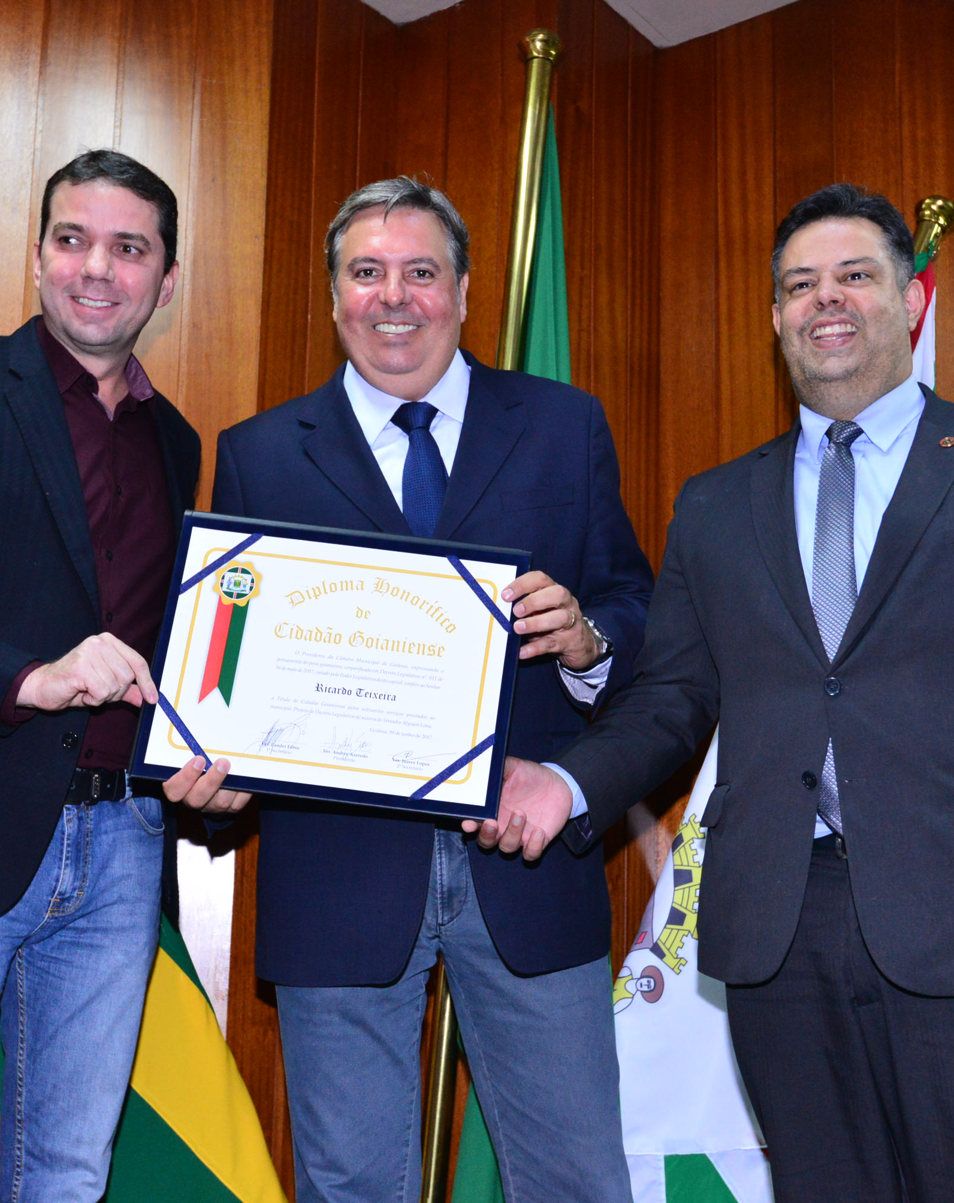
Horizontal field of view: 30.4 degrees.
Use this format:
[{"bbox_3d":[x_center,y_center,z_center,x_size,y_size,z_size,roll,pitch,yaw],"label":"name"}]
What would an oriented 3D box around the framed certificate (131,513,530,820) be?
[{"bbox_3d":[-0.167,0.074,2.058,0.428,0.327,0.020,7,-19,3],"label":"framed certificate"}]

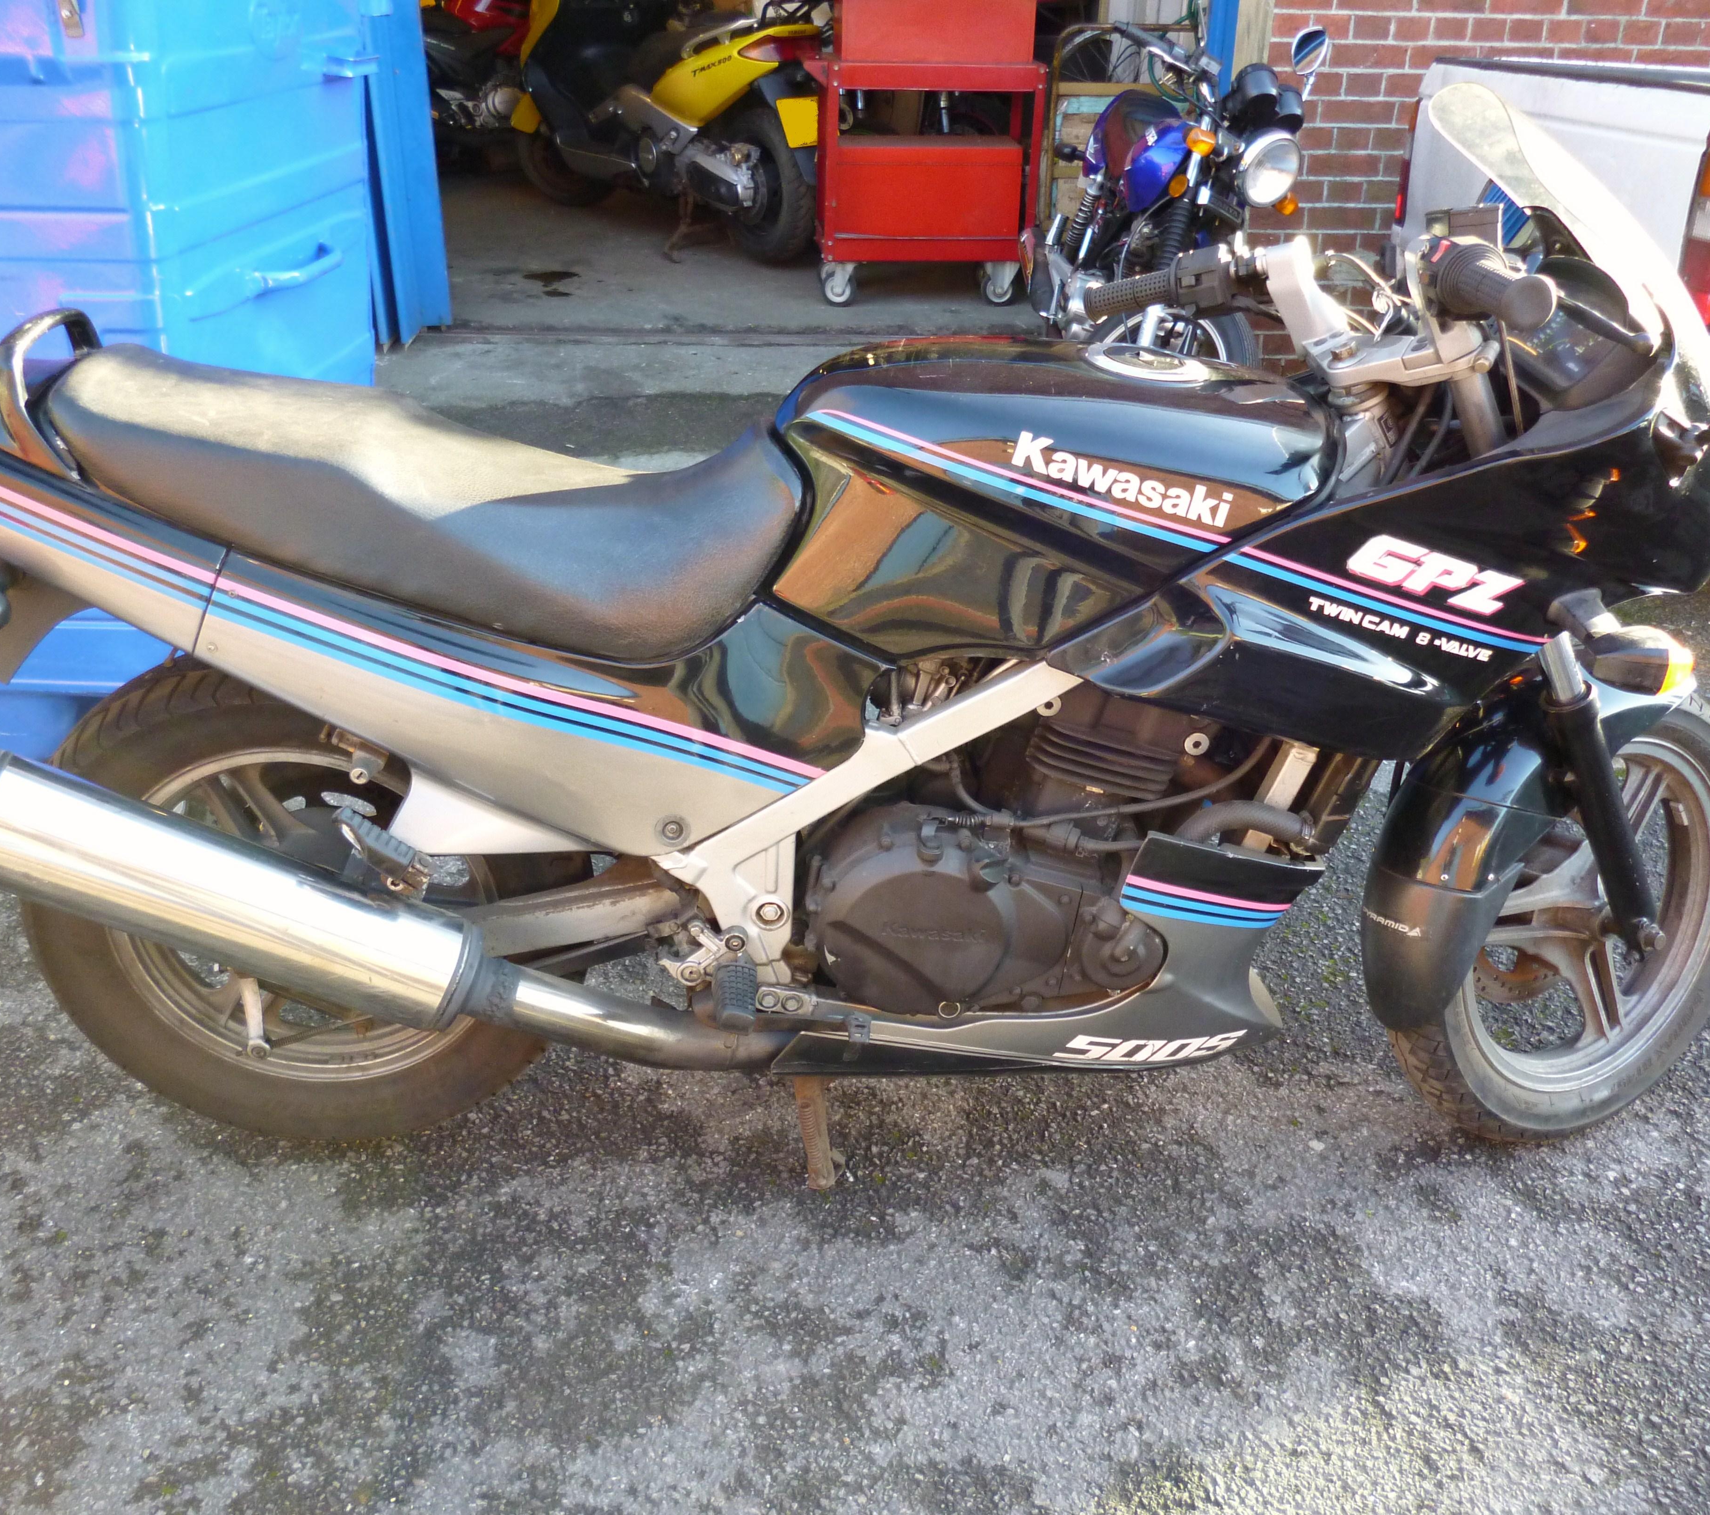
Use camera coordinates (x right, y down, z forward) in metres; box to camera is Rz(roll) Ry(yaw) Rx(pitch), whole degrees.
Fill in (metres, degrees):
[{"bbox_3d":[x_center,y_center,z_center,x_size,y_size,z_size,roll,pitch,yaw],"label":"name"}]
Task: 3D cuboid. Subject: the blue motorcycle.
[{"bbox_3d":[0.752,-1.394,4.163,0.760,1.120,2.030,6,28,-7],"label":"blue motorcycle"}]

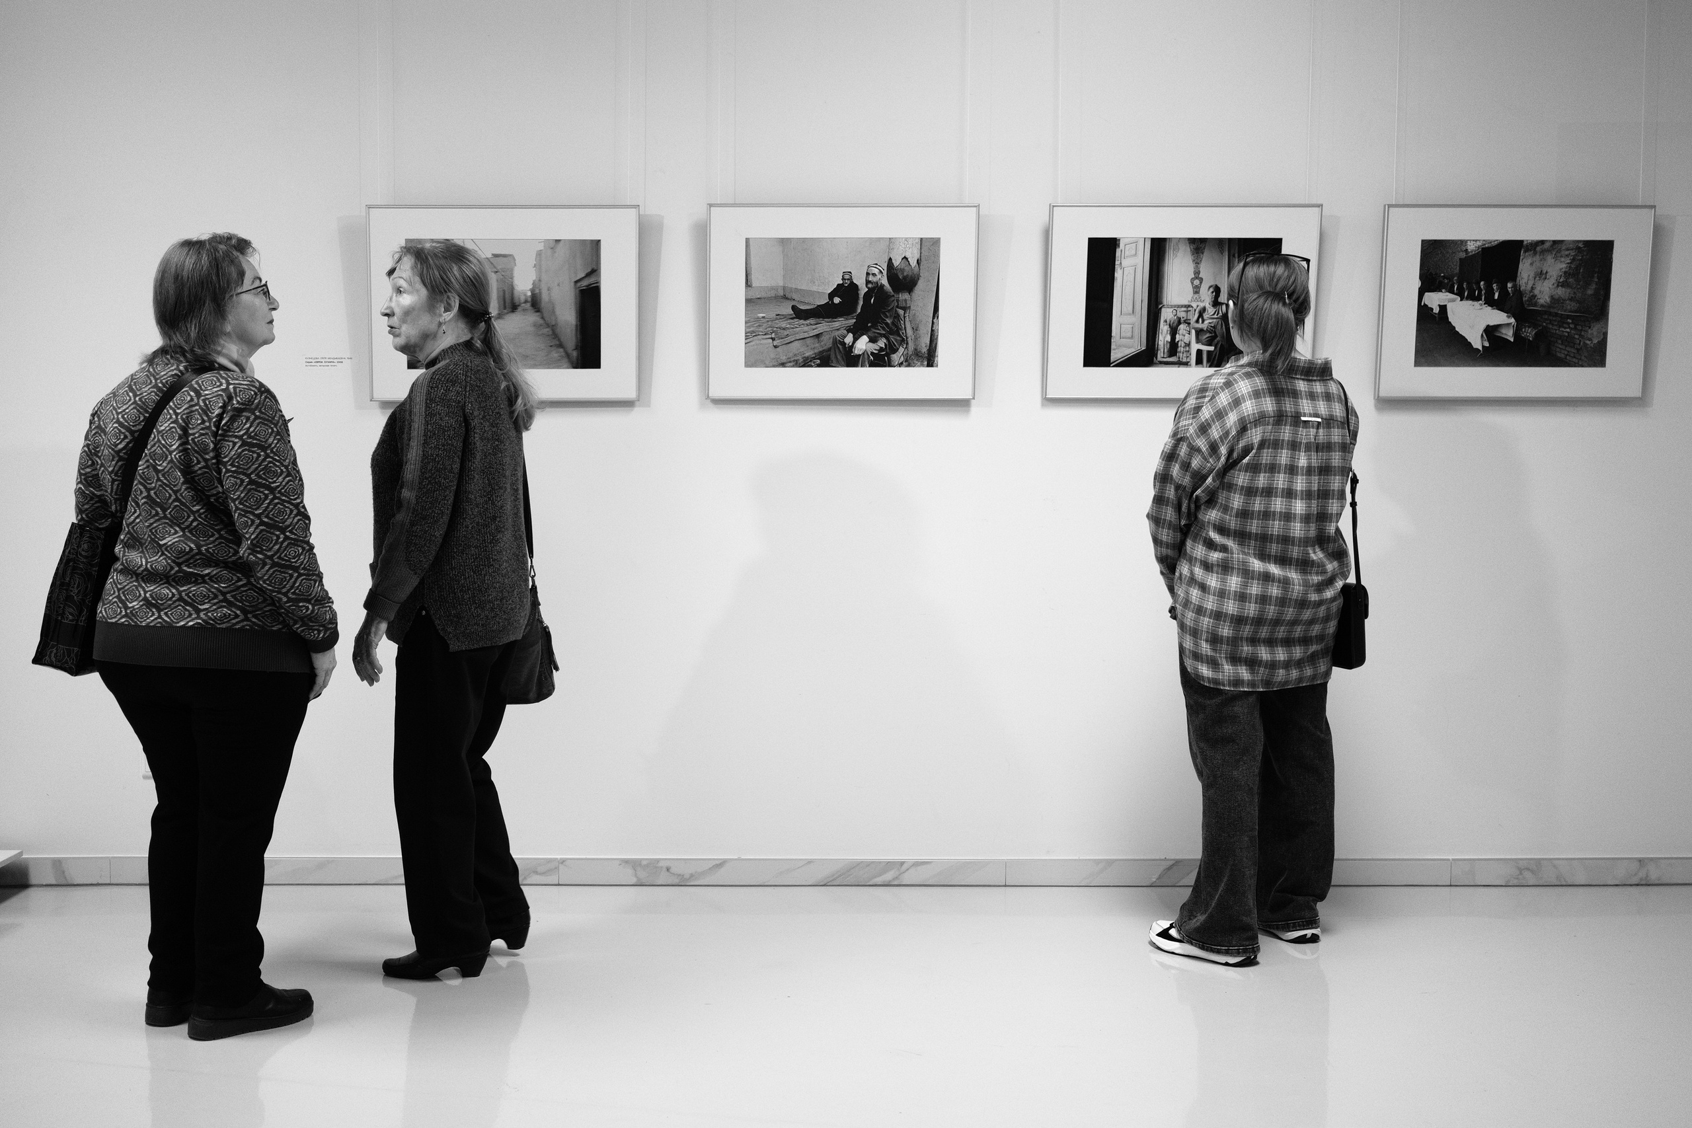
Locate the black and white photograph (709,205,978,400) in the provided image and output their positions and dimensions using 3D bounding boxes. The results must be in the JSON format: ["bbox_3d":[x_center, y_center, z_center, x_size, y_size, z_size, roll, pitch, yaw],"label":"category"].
[{"bbox_3d":[-0.009,-0.674,4.256,0.700,0.500,0.025,0,7,0],"label":"black and white photograph"}]

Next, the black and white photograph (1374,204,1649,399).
[{"bbox_3d":[1.724,-0.676,4.255,0.700,0.500,0.025,0,7,0],"label":"black and white photograph"}]

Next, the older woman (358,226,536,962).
[{"bbox_3d":[-0.903,0.092,3.708,0.340,1.635,0.400,2,5,19],"label":"older woman"}]

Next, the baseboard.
[{"bbox_3d":[0.005,0.824,4.392,4.600,0.080,0.018,0,4,0],"label":"baseboard"}]

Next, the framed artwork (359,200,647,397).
[{"bbox_3d":[-0.881,-0.671,4.256,0.700,0.500,0.025,0,7,0],"label":"framed artwork"}]

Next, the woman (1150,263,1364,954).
[{"bbox_3d":[0.955,0.090,3.858,0.450,1.630,0.340,-3,5,-33],"label":"woman"}]

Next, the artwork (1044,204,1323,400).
[{"bbox_3d":[0.869,-0.676,4.256,0.700,0.500,0.025,0,7,0],"label":"artwork"}]

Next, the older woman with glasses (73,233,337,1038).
[{"bbox_3d":[-1.288,0.137,3.330,0.360,1.600,0.510,-4,6,-43],"label":"older woman with glasses"}]

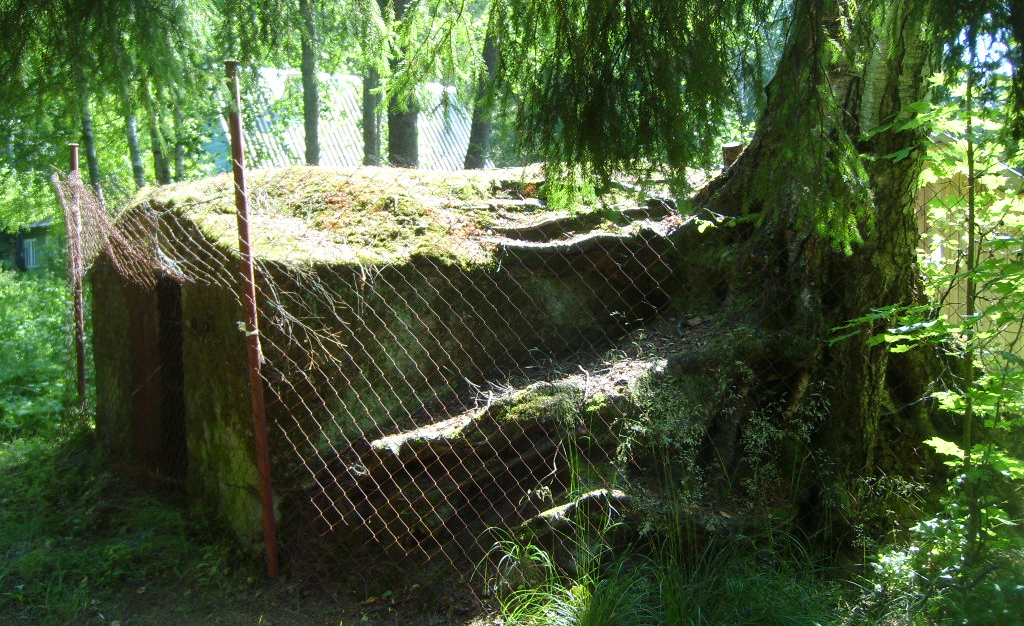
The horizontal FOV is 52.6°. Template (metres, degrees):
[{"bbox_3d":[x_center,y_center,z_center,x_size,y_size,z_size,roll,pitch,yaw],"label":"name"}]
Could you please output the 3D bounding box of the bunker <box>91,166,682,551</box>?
[{"bbox_3d":[-0.614,0.039,5.785,2.754,1.600,1.928,-5,7,-43],"label":"bunker"}]

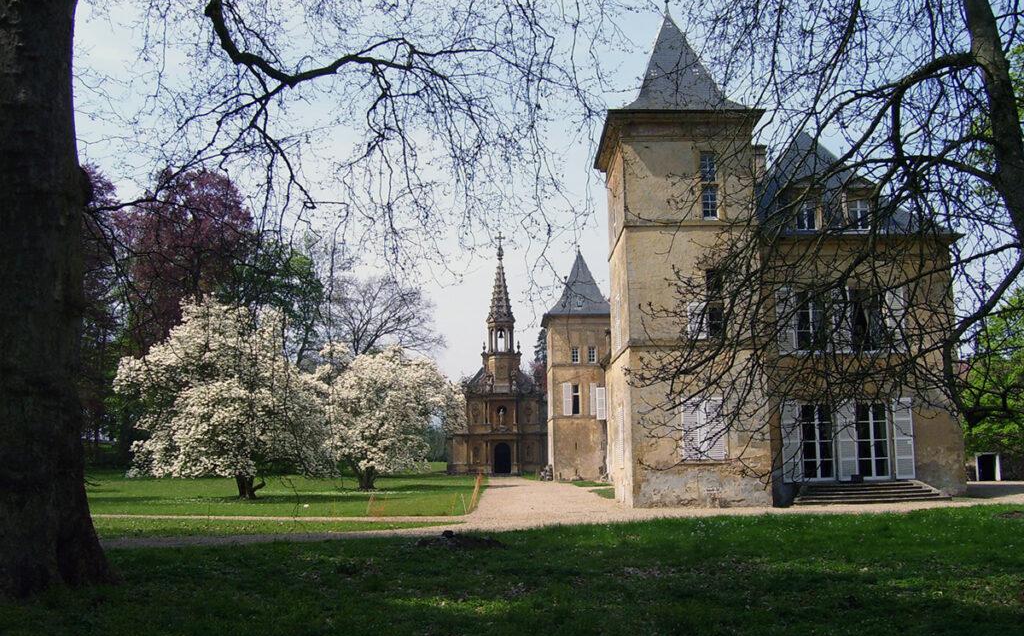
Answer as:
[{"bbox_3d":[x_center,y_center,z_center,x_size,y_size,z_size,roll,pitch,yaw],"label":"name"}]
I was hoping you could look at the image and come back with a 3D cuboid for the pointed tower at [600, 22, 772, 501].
[{"bbox_3d":[6.005,-2.639,36.751,5.346,18.568,6.100,-1,-8,0],"label":"pointed tower"}]

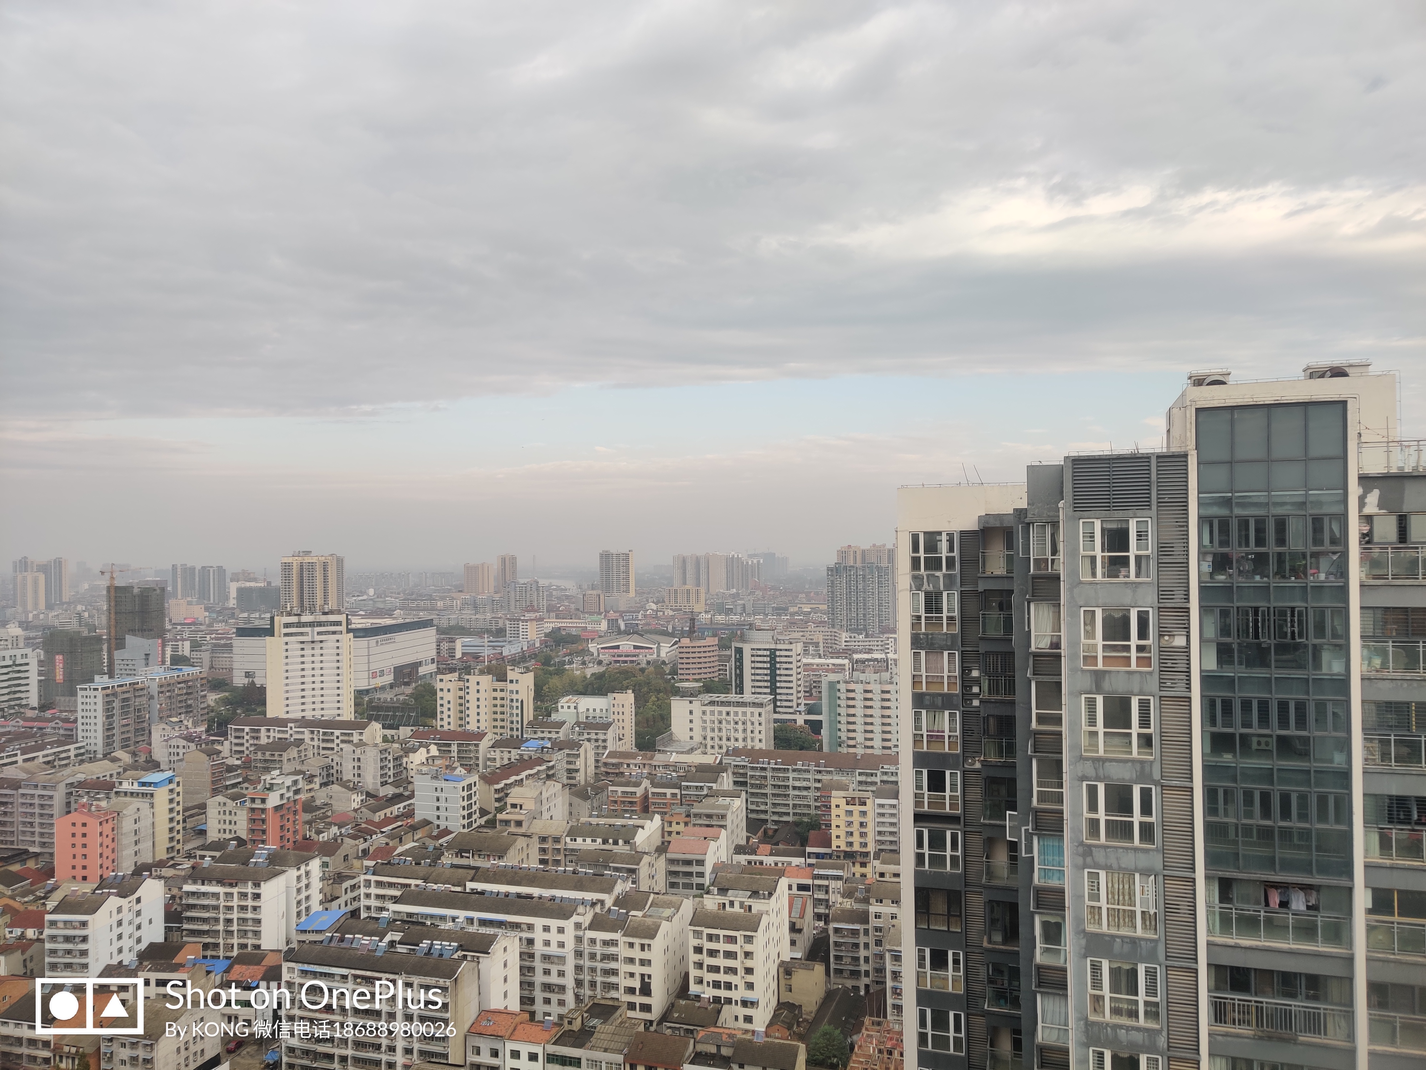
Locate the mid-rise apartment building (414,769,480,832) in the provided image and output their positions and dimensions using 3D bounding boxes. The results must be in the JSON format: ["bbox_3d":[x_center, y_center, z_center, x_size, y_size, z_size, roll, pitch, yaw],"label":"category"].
[{"bbox_3d":[-85.637,88.244,358.948,16.177,19.300,12.070,-1,-1,17],"label":"mid-rise apartment building"}]

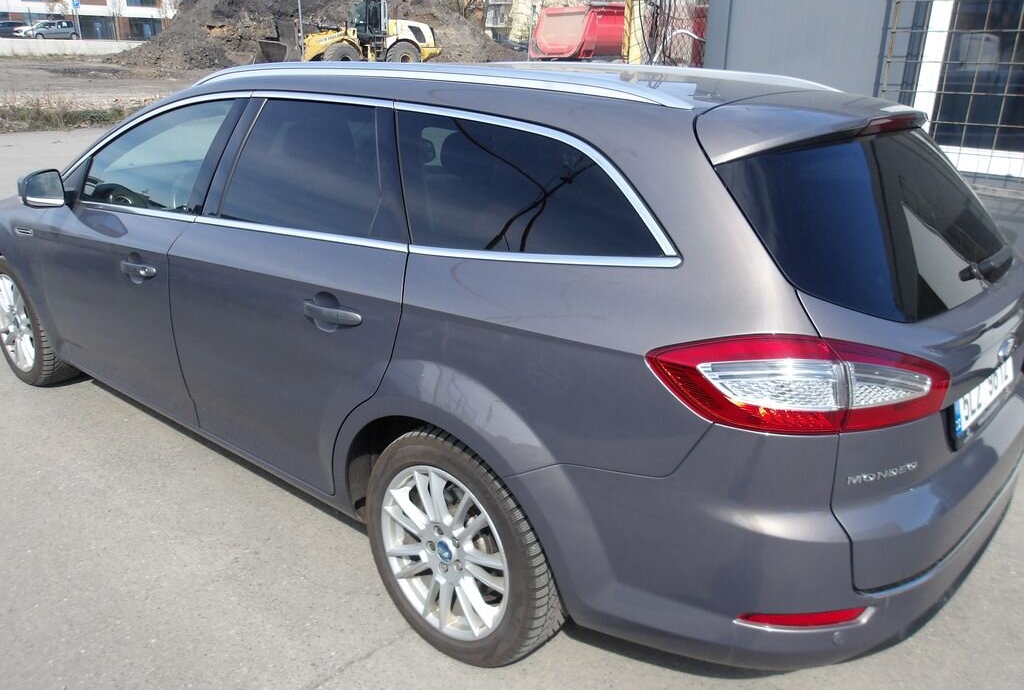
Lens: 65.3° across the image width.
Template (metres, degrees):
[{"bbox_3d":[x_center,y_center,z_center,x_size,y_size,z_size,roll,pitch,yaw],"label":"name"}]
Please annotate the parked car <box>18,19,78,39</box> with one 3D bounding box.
[{"bbox_3d":[-39.190,-26.684,67.969,4.200,1.607,1.690,-14,24,-39],"label":"parked car"}]

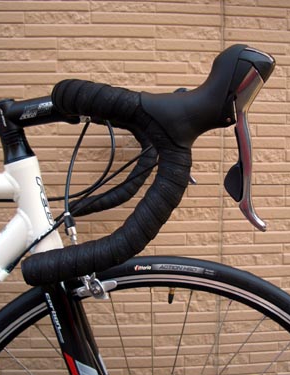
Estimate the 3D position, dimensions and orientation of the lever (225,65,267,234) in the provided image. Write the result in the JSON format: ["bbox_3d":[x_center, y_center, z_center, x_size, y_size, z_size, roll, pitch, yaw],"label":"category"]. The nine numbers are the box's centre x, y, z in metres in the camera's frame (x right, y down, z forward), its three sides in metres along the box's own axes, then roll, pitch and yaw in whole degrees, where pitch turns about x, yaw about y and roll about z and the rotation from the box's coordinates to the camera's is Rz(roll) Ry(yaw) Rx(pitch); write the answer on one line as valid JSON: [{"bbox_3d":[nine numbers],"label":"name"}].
[{"bbox_3d":[0.094,-0.035,0.467,0.038,0.152,0.029,0,6,-3],"label":"lever"}]

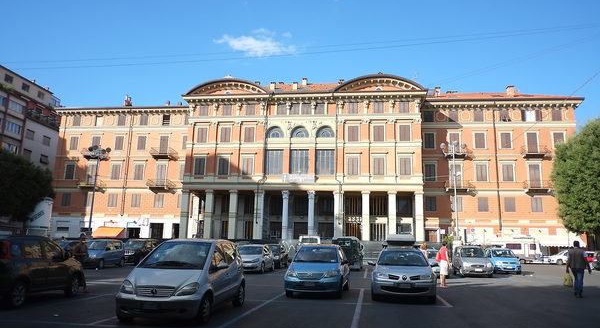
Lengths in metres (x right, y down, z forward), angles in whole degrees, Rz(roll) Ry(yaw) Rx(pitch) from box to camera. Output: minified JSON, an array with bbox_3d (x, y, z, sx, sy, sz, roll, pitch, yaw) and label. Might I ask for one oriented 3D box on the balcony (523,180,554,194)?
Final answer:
[{"bbox_3d":[29.959,2.950,57.086,3.300,1.600,1.150,0,-10,6],"label":"balcony"}]

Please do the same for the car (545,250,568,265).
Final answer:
[{"bbox_3d":[28.118,9.894,47.036,4.200,1.440,1.700,0,-11,8],"label":"car"}]

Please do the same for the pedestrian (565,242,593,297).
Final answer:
[{"bbox_3d":[8.996,3.450,14.670,0.680,1.770,0.460,-2,-11,18],"label":"pedestrian"}]

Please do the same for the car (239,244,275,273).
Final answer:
[{"bbox_3d":[-2.529,5.238,25.207,1.700,1.480,4.050,0,-11,7],"label":"car"}]

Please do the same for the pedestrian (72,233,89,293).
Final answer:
[{"bbox_3d":[-6.601,2.971,13.596,0.520,1.730,0.400,6,-12,-23],"label":"pedestrian"}]

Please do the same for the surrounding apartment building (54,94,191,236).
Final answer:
[{"bbox_3d":[-24.647,2.615,69.535,20.500,21.800,13.000,0,-10,6],"label":"surrounding apartment building"}]

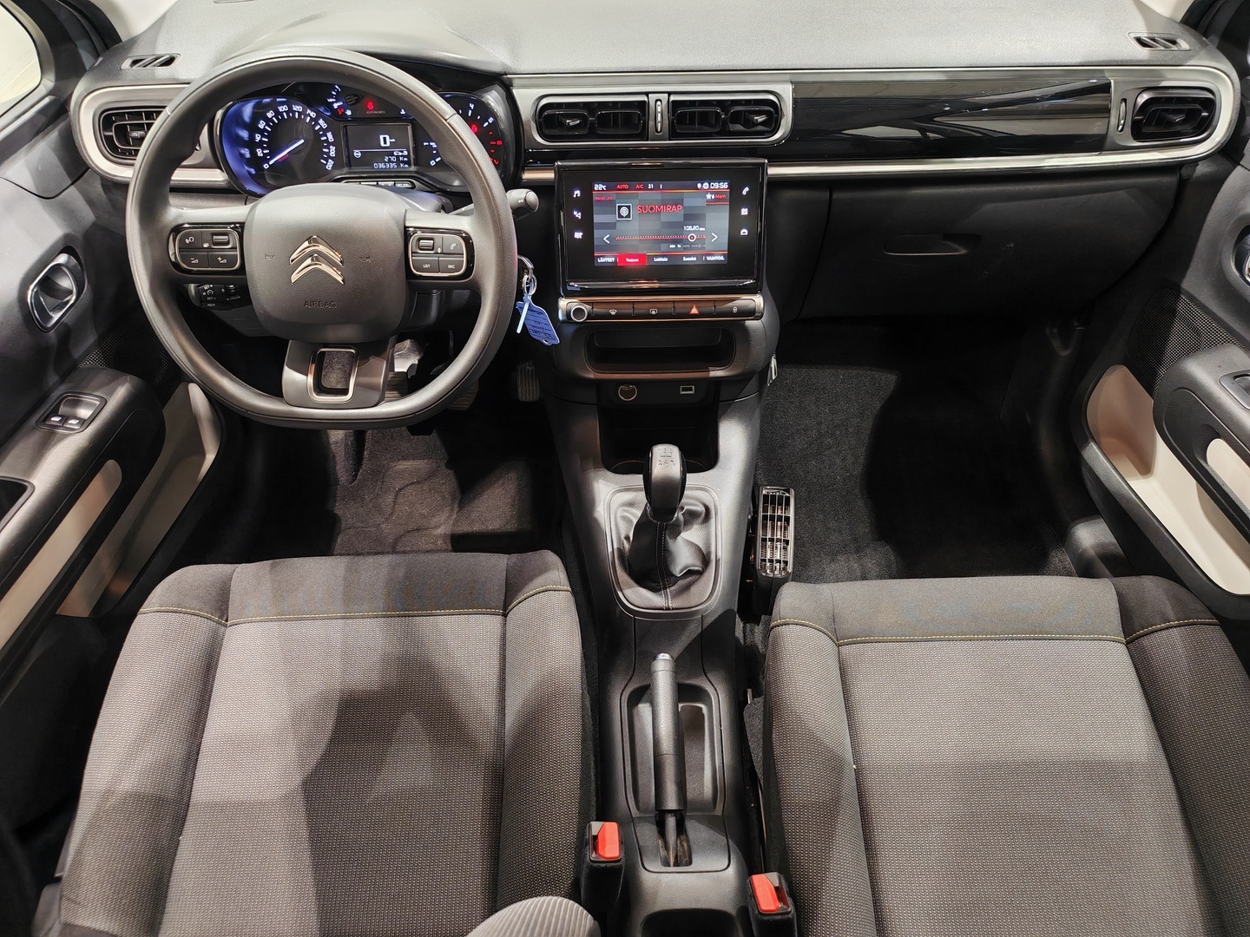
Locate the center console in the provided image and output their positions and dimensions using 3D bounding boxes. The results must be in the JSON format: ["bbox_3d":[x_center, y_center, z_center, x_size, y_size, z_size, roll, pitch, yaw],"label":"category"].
[{"bbox_3d":[0.048,0.104,0.971,0.270,0.600,0.840,-1,38,0],"label":"center console"}]

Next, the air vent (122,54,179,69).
[{"bbox_3d":[-0.539,-0.463,1.067,0.056,0.014,0.036,-1,48,0],"label":"air vent"}]

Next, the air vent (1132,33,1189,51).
[{"bbox_3d":[0.612,-0.487,1.073,0.056,0.014,0.036,-1,48,0],"label":"air vent"}]

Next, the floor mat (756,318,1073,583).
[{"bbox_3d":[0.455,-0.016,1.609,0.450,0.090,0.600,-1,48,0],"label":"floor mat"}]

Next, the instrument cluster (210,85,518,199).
[{"bbox_3d":[-0.298,-0.380,1.086,0.325,0.125,0.085,-1,20,0],"label":"instrument cluster"}]

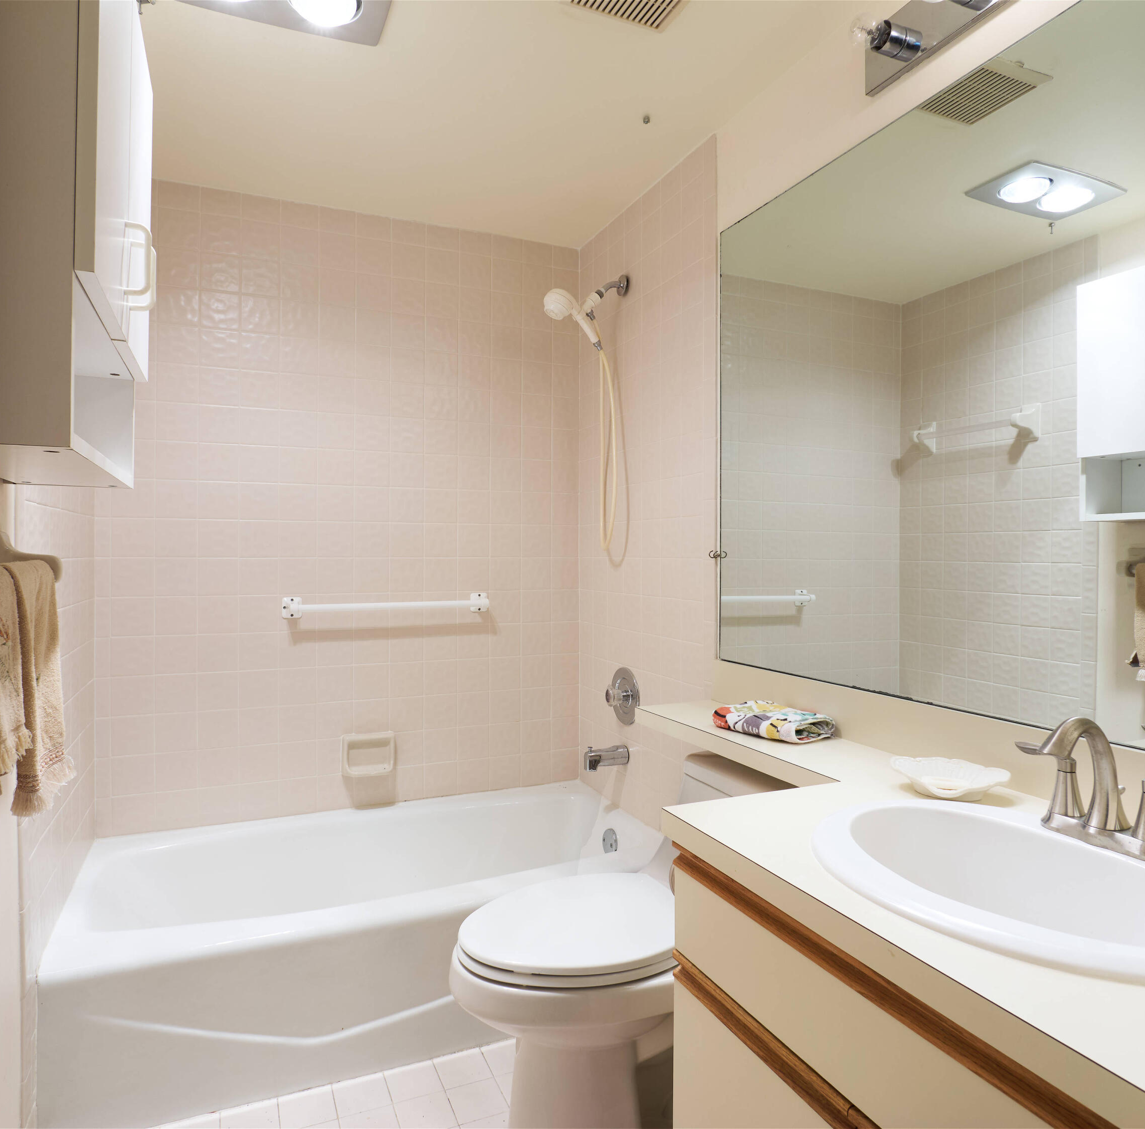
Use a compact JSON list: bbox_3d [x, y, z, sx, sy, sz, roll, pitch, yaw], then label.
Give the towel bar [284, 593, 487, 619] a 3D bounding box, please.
[{"bbox_3d":[-0.570,0.129,2.477,0.649,0.065,0.078,0,0,-22],"label":"towel bar"}]

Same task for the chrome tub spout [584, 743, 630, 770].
[{"bbox_3d":[0.104,0.593,2.402,0.131,0.074,0.056,0,0,-22],"label":"chrome tub spout"}]

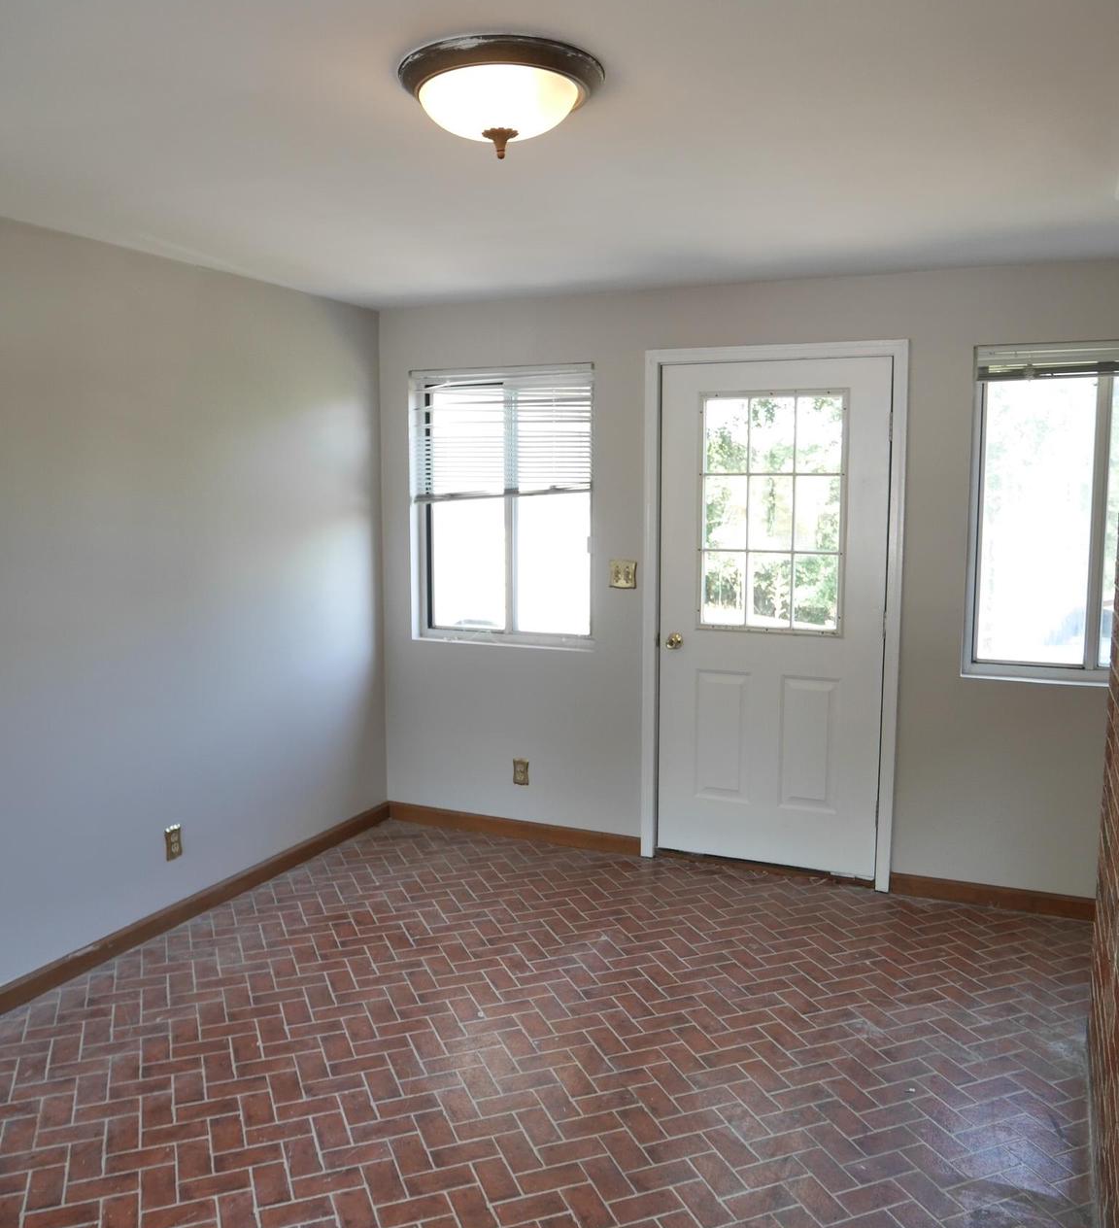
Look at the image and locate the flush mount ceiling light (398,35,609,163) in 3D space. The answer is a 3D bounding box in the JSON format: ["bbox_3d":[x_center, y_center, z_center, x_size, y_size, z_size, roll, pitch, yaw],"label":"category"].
[{"bbox_3d":[-0.111,-0.971,2.029,0.400,0.150,0.400,0,7,0],"label":"flush mount ceiling light"}]

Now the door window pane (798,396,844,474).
[{"bbox_3d":[1.018,-0.705,4.037,0.179,0.292,0.030,3,7,24],"label":"door window pane"}]

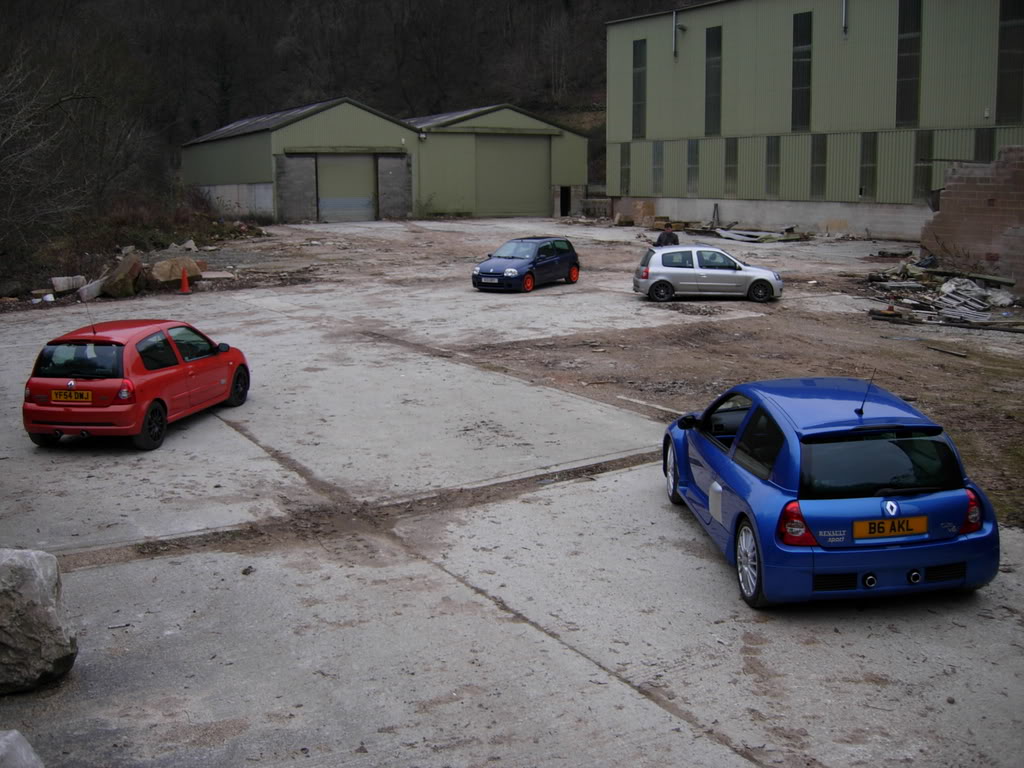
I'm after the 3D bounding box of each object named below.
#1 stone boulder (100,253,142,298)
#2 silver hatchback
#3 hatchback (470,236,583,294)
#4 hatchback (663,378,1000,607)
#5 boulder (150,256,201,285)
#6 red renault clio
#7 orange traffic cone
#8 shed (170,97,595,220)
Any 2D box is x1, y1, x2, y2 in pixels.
[{"bbox_3d":[-10.964,-3.055,29.900,1.130,1.180,0.900,-4,11,-20],"label":"stone boulder"},{"bbox_3d":[5.101,-2.898,27.397,3.812,1.417,1.640,-1,11,-2],"label":"silver hatchback"},{"bbox_3d":[0.439,-3.472,30.577,1.640,1.417,3.773,7,13,33],"label":"hatchback"},{"bbox_3d":[2.408,0.625,8.764,1.830,1.356,3.841,-1,11,-5],"label":"hatchback"},{"bbox_3d":[-10.080,-3.385,31.900,1.380,0.780,1.000,-4,11,-17],"label":"boulder"},{"bbox_3d":[-4.847,-0.169,14.150,1.640,1.417,3.812,1,11,10],"label":"red renault clio"},{"bbox_3d":[-9.159,-2.902,29.800,0.430,0.770,0.430,-4,11,-17],"label":"orange traffic cone"},{"bbox_3d":[-9.953,-15.506,75.453,21.301,7.132,23.350,-6,12,-28],"label":"shed"}]

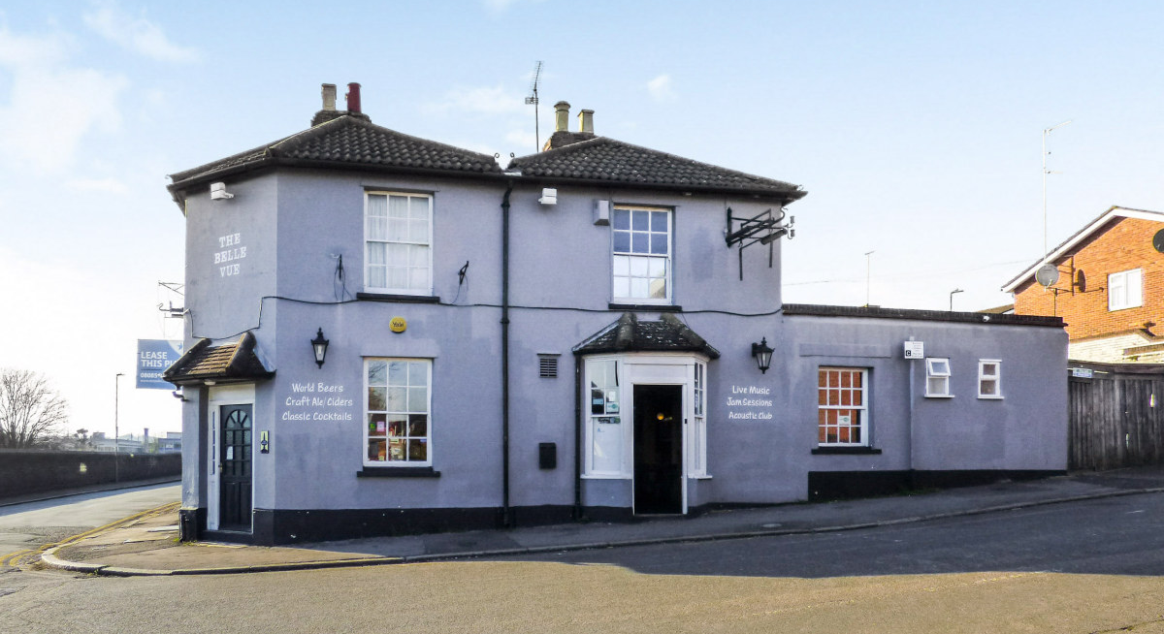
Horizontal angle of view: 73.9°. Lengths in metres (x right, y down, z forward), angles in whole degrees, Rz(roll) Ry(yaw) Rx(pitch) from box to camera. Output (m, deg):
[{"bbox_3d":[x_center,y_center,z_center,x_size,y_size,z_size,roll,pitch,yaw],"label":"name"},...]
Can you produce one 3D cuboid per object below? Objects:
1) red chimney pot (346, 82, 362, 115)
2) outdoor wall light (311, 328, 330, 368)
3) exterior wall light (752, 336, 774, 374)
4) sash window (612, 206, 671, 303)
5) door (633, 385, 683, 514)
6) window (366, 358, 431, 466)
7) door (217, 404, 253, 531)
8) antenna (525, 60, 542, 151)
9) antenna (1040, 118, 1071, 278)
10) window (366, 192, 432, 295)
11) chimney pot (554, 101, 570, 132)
[{"bbox_3d":[-4.401,-4.205,14.900,0.270,0.560,0.270,1,-3,-10],"label":"red chimney pot"},{"bbox_3d":[-3.874,0.466,11.439,0.270,0.620,0.380,1,-3,-10],"label":"outdoor wall light"},{"bbox_3d":[2.930,0.624,12.595,0.270,0.600,0.400,1,-3,-10],"label":"exterior wall light"},{"bbox_3d":[0.974,-0.998,12.526,0.980,1.600,0.120,1,-3,-10],"label":"sash window"},{"bbox_3d":[1.172,2.030,11.900,0.760,1.990,0.080,0,-3,-8],"label":"door"},{"bbox_3d":[-2.831,1.468,11.880,1.010,1.660,0.120,1,-3,-10],"label":"window"},{"bbox_3d":[-5.485,2.381,12.250,0.760,1.980,0.080,-2,-3,27],"label":"door"},{"bbox_3d":[-1.006,-4.440,16.200,0.320,1.650,1.100,1,-3,-12],"label":"antenna"},{"bbox_3d":[12.867,-3.227,21.000,0.300,4.200,0.800,1,-3,-23],"label":"antenna"},{"bbox_3d":[-2.824,-1.155,11.881,1.010,1.570,0.120,1,-3,-10],"label":"window"},{"bbox_3d":[-0.396,-4.102,15.800,0.320,0.590,0.320,0,-3,0],"label":"chimney pot"}]

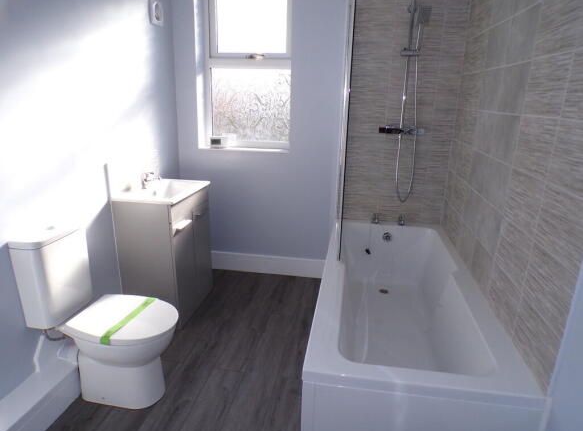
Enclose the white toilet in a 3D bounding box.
[{"bbox_3d":[-0.773,0.444,1.788,0.605,0.774,0.374,4,17,9],"label":"white toilet"}]

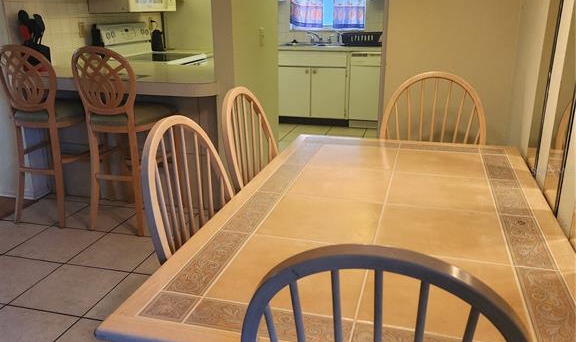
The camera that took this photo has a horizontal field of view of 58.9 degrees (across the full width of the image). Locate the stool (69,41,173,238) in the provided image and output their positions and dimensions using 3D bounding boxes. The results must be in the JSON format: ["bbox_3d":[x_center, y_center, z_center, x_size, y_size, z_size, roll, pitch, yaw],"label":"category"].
[{"bbox_3d":[-1.008,-0.219,3.220,0.430,1.130,0.490,5,19,15],"label":"stool"}]

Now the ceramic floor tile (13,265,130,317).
[{"bbox_3d":[-1.085,0.595,2.573,0.405,0.010,0.405,5,19,15],"label":"ceramic floor tile"}]

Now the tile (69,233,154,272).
[{"bbox_3d":[-0.977,0.471,2.949,0.405,0.010,0.405,5,19,15],"label":"tile"}]

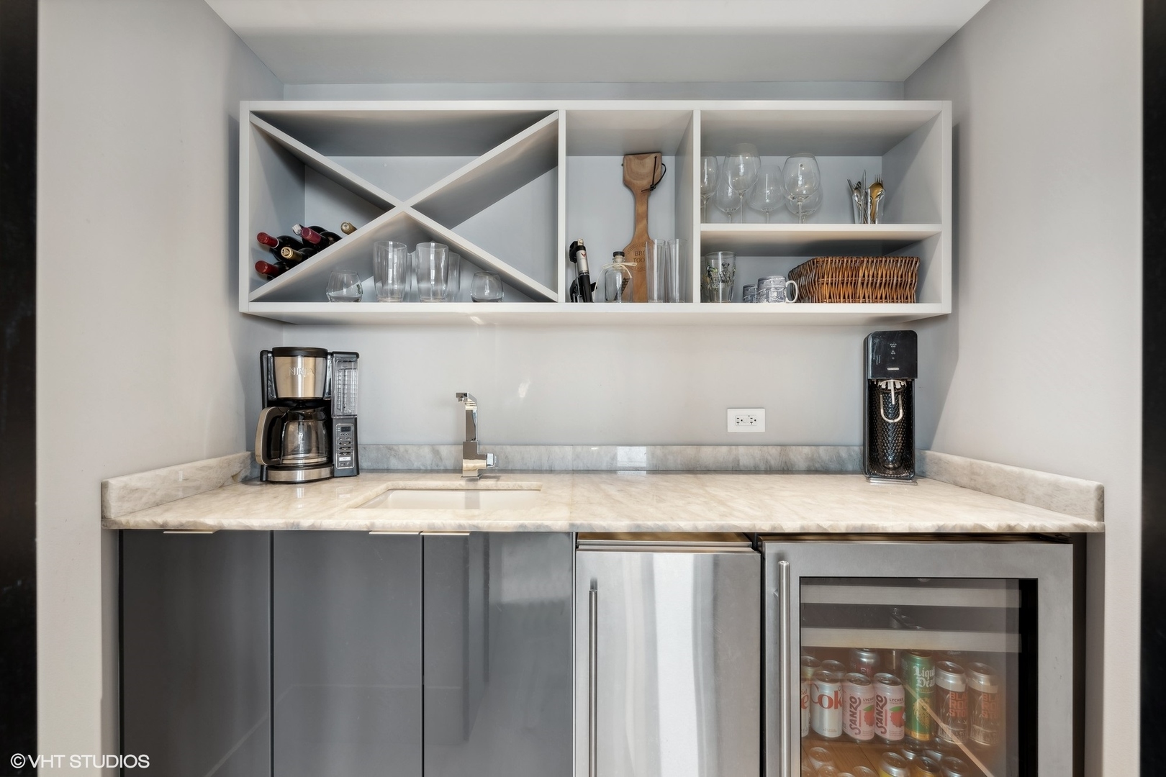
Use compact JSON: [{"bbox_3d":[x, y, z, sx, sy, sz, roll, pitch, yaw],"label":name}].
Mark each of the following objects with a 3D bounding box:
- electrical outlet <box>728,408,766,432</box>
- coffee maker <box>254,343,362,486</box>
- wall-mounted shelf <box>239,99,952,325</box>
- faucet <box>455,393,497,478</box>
[{"bbox_3d":[0.510,0.100,1.615,0.116,0.071,0.008,0,0,0],"label":"electrical outlet"},{"bbox_3d":[-0.772,0.071,1.481,0.246,0.364,0.203,0,0,-21],"label":"coffee maker"},{"bbox_3d":[0.032,-0.474,1.484,1.856,0.552,0.268,0,0,0],"label":"wall-mounted shelf"},{"bbox_3d":[-0.293,0.132,1.422,0.098,0.242,0.180,0,0,0],"label":"faucet"}]

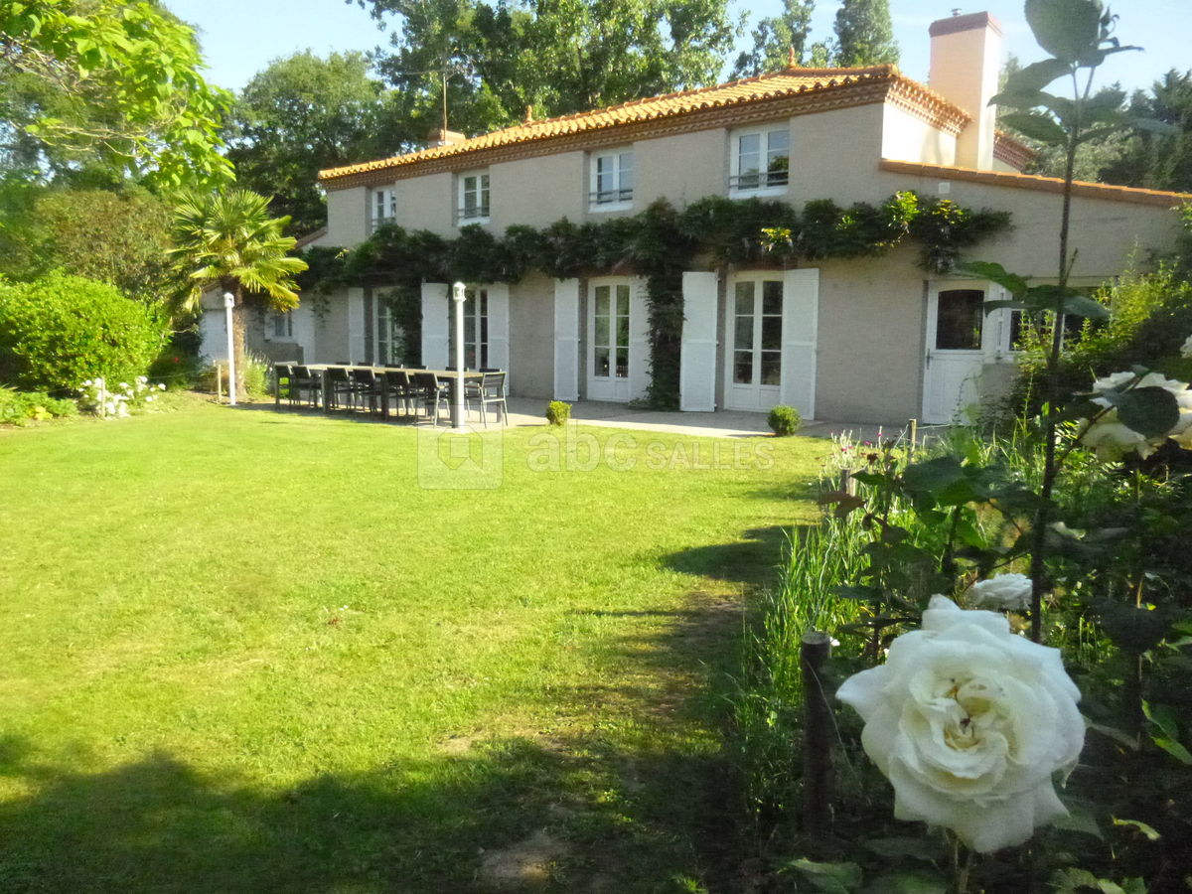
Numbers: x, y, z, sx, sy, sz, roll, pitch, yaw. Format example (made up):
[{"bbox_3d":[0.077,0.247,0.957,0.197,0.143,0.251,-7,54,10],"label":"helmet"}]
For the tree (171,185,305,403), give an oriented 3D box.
[{"bbox_3d":[-7.519,-3.184,18.037,2.850,4.310,2.850,7,9,39],"label":"tree"}]

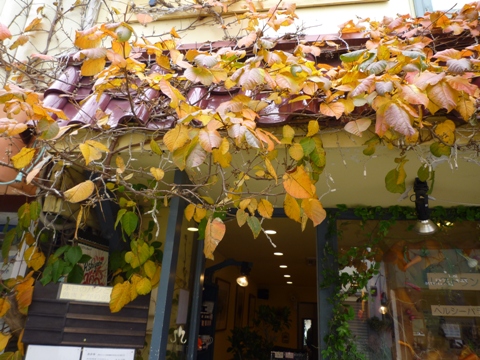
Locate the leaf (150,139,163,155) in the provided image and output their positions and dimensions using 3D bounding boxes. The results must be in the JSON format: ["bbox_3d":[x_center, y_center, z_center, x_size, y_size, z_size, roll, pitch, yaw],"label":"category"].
[{"bbox_3d":[-0.380,-0.153,1.580,0.050,0.068,0.030,5,-22,-3],"label":"leaf"}]

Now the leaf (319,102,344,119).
[{"bbox_3d":[0.403,-0.306,1.530,0.108,0.058,0.045,-1,-23,12],"label":"leaf"}]

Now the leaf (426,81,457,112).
[{"bbox_3d":[0.858,-0.356,1.480,0.115,0.126,0.050,-4,-24,20],"label":"leaf"}]

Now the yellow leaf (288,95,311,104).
[{"bbox_3d":[0.279,-0.375,1.620,0.100,0.030,0.050,2,-19,5],"label":"yellow leaf"}]

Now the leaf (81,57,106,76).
[{"bbox_3d":[-0.793,-0.615,1.880,0.120,0.088,0.045,8,-22,-9],"label":"leaf"}]

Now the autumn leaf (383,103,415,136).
[{"bbox_3d":[0.666,-0.253,1.460,0.122,0.130,0.070,-1,-20,13],"label":"autumn leaf"}]

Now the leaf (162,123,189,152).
[{"bbox_3d":[-0.295,-0.195,1.640,0.119,0.117,0.050,5,-19,-6],"label":"leaf"}]

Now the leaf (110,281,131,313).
[{"bbox_3d":[-0.561,0.547,1.630,0.078,0.137,0.045,6,-22,-3],"label":"leaf"}]

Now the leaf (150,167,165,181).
[{"bbox_3d":[-0.391,-0.028,1.650,0.059,0.054,0.030,6,-19,-7],"label":"leaf"}]

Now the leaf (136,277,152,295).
[{"bbox_3d":[-0.446,0.493,1.620,0.066,0.075,0.030,5,-22,-2],"label":"leaf"}]

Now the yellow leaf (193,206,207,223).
[{"bbox_3d":[-0.184,0.156,1.590,0.059,0.069,0.030,4,-19,-3],"label":"yellow leaf"}]

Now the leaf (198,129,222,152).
[{"bbox_3d":[-0.136,-0.183,1.620,0.105,0.100,0.045,4,-19,-3],"label":"leaf"}]

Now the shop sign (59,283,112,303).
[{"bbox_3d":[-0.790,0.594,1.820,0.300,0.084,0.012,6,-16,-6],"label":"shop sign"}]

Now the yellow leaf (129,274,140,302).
[{"bbox_3d":[-0.507,0.519,1.660,0.070,0.124,0.040,5,-22,-2],"label":"yellow leaf"}]

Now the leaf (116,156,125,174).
[{"bbox_3d":[-0.580,-0.075,1.690,0.032,0.088,0.030,7,-20,-10],"label":"leaf"}]

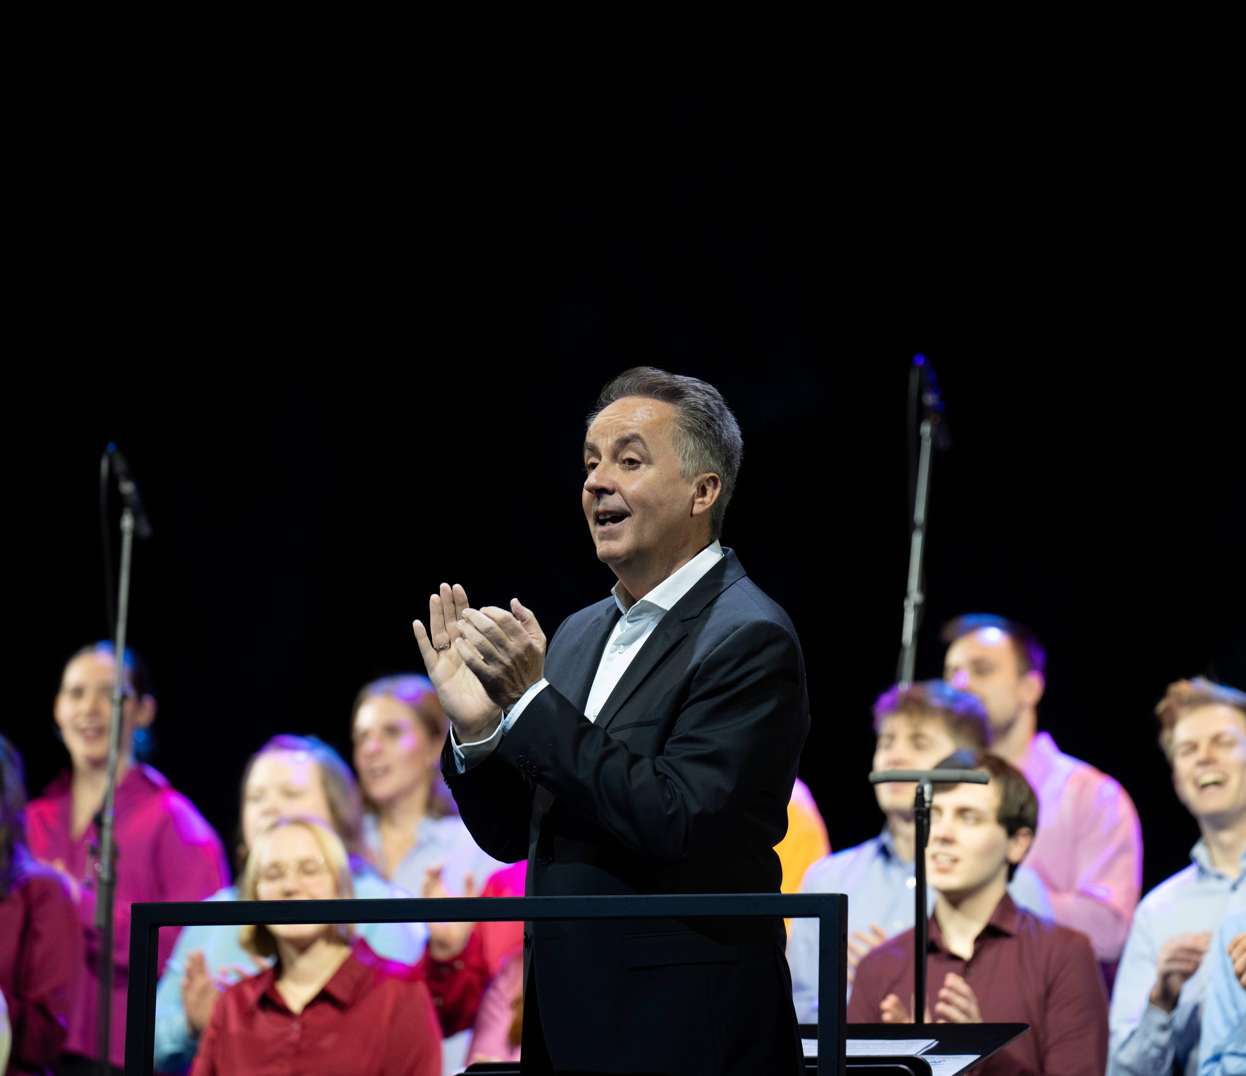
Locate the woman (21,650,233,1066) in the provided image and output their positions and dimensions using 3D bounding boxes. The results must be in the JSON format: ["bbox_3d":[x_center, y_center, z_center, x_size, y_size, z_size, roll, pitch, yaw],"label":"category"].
[{"bbox_3d":[-0.939,1.028,16.118,0.480,1.680,0.400,-1,-2,24],"label":"woman"}]

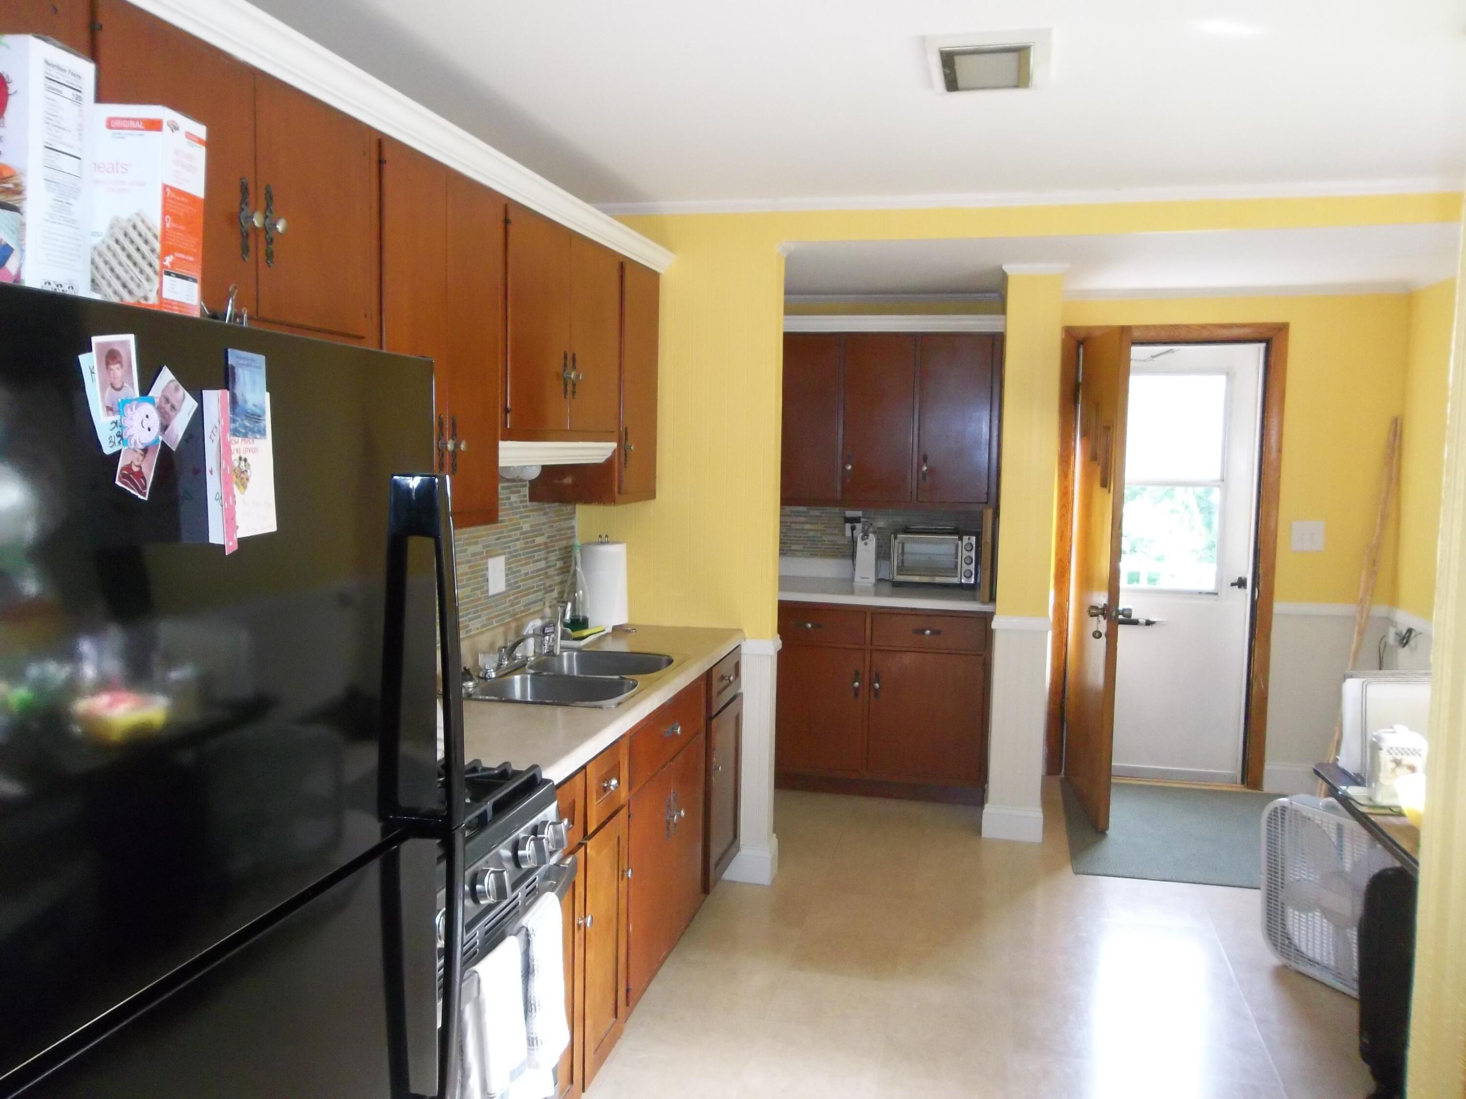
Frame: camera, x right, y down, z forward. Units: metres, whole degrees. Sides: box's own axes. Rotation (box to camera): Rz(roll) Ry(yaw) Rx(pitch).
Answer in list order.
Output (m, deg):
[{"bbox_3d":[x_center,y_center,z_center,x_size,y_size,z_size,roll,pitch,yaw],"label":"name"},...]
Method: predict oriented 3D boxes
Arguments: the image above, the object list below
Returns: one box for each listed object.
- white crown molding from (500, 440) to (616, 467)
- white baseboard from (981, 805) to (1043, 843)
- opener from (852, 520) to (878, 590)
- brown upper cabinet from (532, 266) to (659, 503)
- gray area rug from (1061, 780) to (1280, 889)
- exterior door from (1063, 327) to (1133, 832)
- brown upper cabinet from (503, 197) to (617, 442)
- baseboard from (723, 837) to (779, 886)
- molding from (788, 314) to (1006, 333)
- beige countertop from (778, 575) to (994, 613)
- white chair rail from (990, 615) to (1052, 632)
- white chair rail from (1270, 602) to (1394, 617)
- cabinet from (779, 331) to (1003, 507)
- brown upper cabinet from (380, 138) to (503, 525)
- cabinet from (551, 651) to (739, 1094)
[{"bbox_3d":[-0.482,-0.262,3.142,0.048,0.065,0.878,2,6,13],"label":"white crown molding"},{"bbox_3d":[1.127,1.109,4.605,0.240,0.123,0.024,2,5,13],"label":"white baseboard"},{"bbox_3d":[0.635,0.029,5.429,0.095,0.280,0.120,2,5,12],"label":"opener"},{"bbox_3d":[-0.461,-0.559,3.851,0.305,0.800,0.440,2,5,13],"label":"brown upper cabinet"},{"bbox_3d":[1.972,1.171,4.750,1.140,0.012,1.275,2,5,12],"label":"gray area rug"},{"bbox_3d":[1.597,0.105,5.030,0.046,2.050,0.760,1,5,6],"label":"exterior door"},{"bbox_3d":[-0.608,-0.595,3.244,0.306,0.580,0.884,2,5,12],"label":"brown upper cabinet"},{"bbox_3d":[0.065,1.128,4.180,0.182,0.135,0.160,2,5,12],"label":"baseboard"},{"bbox_3d":[0.661,-1.002,5.078,1.068,0.078,0.065,2,6,13],"label":"molding"},{"bbox_3d":[0.649,0.195,5.207,1.068,0.037,0.643,2,6,13],"label":"beige countertop"},{"bbox_3d":[1.147,0.295,4.546,0.228,0.052,0.032,2,5,12],"label":"white chair rail"},{"bbox_3d":[2.712,0.279,5.173,0.485,0.057,0.027,2,5,13],"label":"white chair rail"},{"bbox_3d":[0.694,-0.596,5.293,1.065,0.781,0.315,2,6,13],"label":"cabinet"},{"bbox_3d":[-0.770,-0.438,2.535,0.306,0.783,0.557,2,5,12],"label":"brown upper cabinet"},{"bbox_3d":[-0.473,0.813,3.190,0.610,0.875,1.863,2,6,13],"label":"cabinet"}]

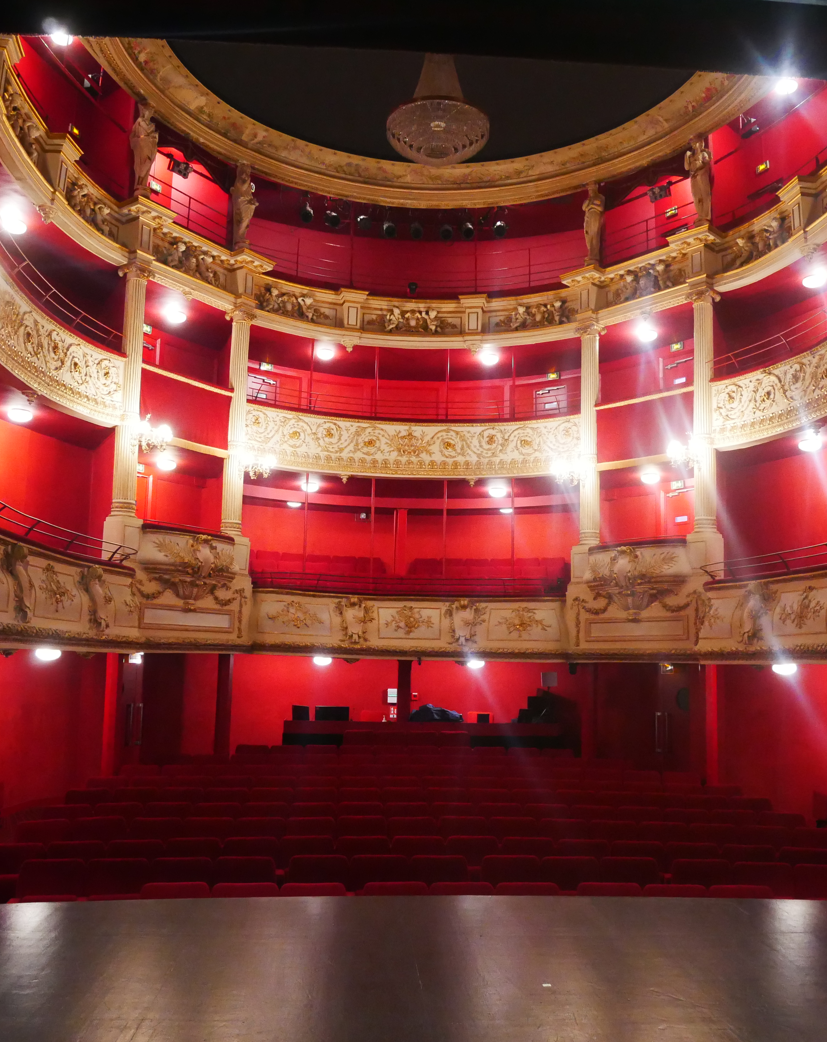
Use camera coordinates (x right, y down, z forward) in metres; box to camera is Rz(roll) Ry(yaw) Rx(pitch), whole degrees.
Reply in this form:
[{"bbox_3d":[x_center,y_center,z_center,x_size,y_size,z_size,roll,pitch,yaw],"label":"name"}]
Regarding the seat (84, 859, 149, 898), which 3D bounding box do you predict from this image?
[{"bbox_3d":[-2.448,3.240,7.794,0.540,0.880,0.580,3,-8,-12],"label":"seat"}]

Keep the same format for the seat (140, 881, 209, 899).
[{"bbox_3d":[-1.882,3.316,7.469,0.550,0.870,0.580,3,-8,-10],"label":"seat"}]

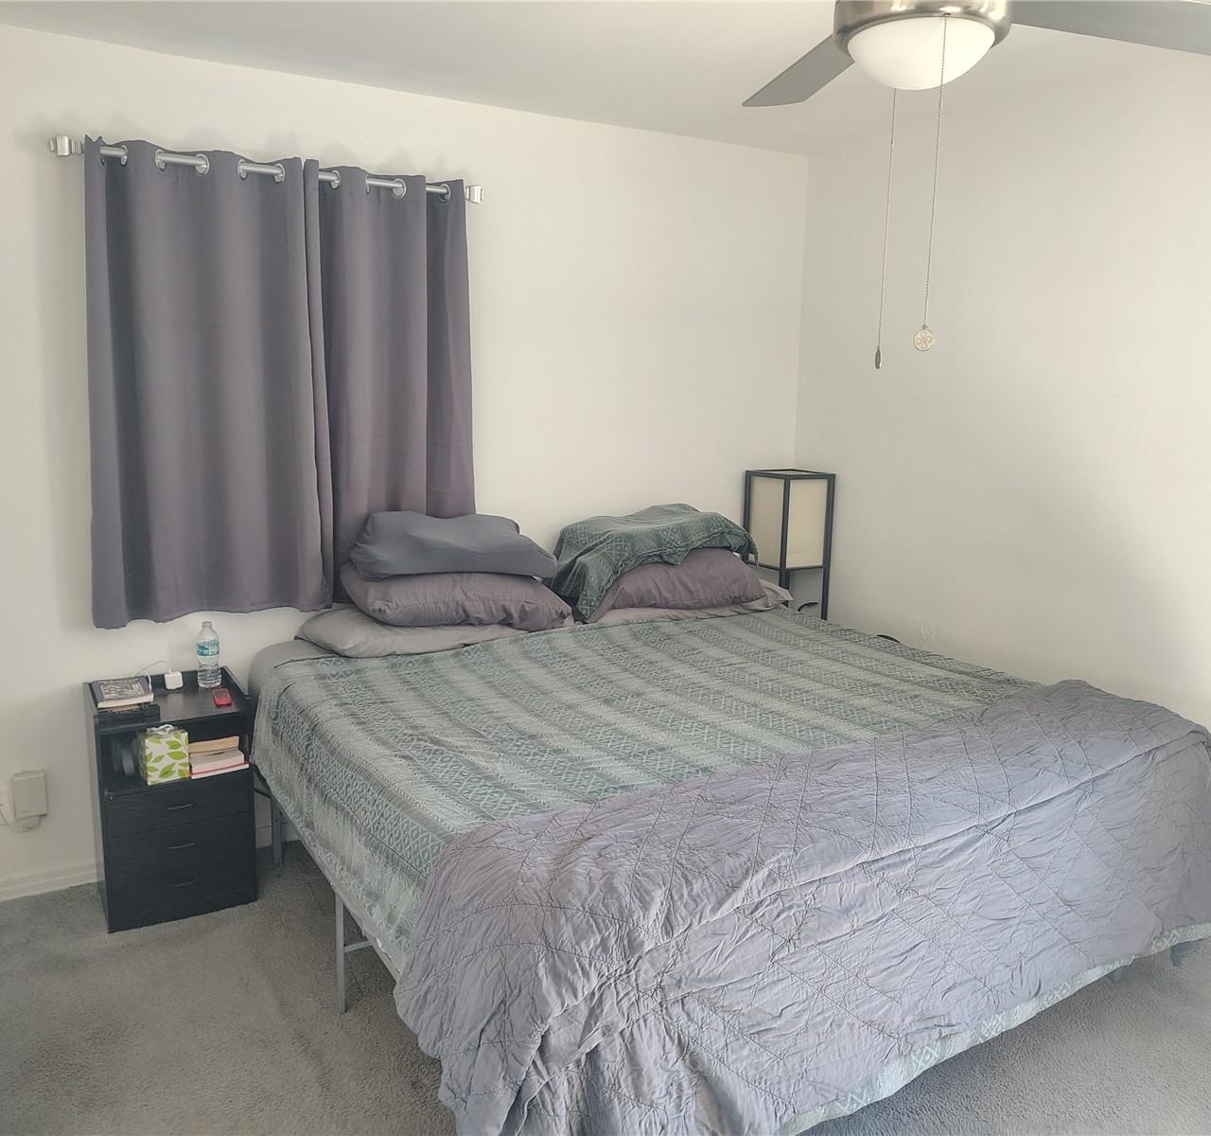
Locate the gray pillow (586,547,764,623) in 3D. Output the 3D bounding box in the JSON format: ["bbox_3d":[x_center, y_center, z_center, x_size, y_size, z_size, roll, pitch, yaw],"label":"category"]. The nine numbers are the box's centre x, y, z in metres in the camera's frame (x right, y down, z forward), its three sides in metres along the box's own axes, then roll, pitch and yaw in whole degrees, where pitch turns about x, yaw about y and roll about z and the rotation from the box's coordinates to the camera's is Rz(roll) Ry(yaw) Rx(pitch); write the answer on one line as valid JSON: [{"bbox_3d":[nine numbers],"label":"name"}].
[{"bbox_3d":[0.218,0.035,3.836,0.720,0.210,0.460,-5,15,-30],"label":"gray pillow"}]

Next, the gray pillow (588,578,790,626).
[{"bbox_3d":[0.298,0.129,3.912,0.770,0.120,0.460,-5,12,-30],"label":"gray pillow"}]

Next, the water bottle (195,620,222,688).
[{"bbox_3d":[-1.234,0.266,3.261,0.066,0.203,0.066,-5,12,-30],"label":"water bottle"}]

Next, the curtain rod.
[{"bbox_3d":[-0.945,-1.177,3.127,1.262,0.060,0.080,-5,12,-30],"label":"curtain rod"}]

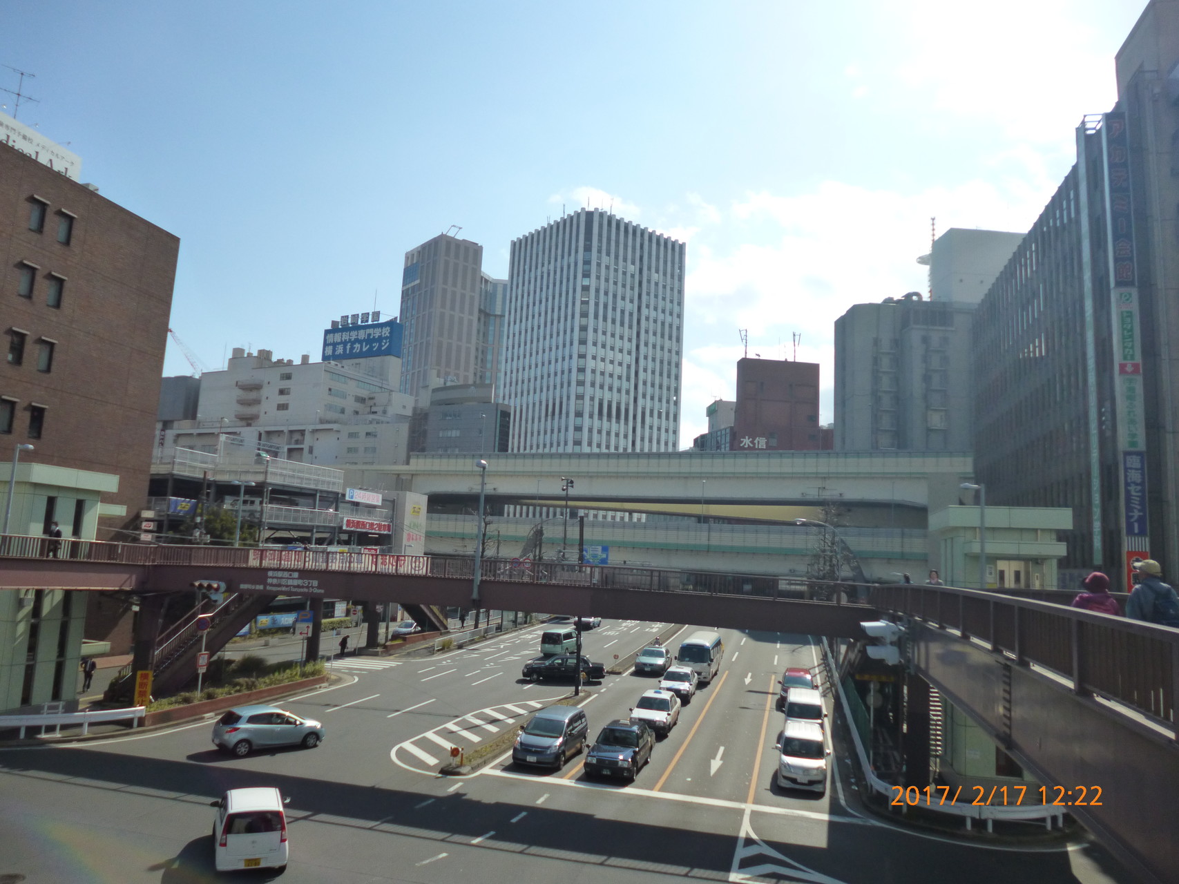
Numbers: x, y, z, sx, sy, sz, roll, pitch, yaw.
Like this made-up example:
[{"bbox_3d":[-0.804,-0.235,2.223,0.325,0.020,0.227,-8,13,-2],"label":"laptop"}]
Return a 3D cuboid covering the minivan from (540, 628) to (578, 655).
[{"bbox_3d":[-2.051,15.431,62.813,1.690,1.850,4.550,0,-9,18],"label":"minivan"}]

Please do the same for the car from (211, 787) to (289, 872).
[{"bbox_3d":[-7.973,8.984,19.222,1.475,1.500,3.395,7,-9,-24],"label":"car"}]

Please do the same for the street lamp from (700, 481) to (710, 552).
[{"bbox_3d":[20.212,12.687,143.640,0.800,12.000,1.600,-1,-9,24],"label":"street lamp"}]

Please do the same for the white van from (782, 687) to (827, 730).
[{"bbox_3d":[9.644,12.491,36.885,1.690,1.870,4.500,1,-8,14],"label":"white van"}]

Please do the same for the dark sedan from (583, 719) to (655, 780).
[{"bbox_3d":[1.211,11.353,30.373,1.695,1.520,4.680,1,-8,14],"label":"dark sedan"}]

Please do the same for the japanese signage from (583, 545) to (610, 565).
[{"bbox_3d":[0.647,11.457,82.000,2.700,2.100,0.150,1,-9,16],"label":"japanese signage"}]

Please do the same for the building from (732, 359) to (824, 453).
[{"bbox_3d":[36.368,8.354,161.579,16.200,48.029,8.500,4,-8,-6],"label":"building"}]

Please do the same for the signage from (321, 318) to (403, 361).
[{"bbox_3d":[-57.169,-24.515,205.306,23.443,8.200,3.514,-2,-9,30],"label":"signage"}]

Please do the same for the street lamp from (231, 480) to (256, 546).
[{"bbox_3d":[-23.133,8.174,53.190,1.550,11.307,0.350,6,-9,-20],"label":"street lamp"}]

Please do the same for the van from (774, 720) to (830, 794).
[{"bbox_3d":[7.800,11.463,29.844,1.620,1.750,3.750,1,-8,14],"label":"van"}]

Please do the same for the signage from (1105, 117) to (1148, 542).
[{"bbox_3d":[25.330,-5.470,38.598,0.980,21.200,0.500,1,-8,14],"label":"signage"}]

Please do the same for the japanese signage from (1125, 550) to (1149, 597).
[{"bbox_3d":[24.269,5.976,36.200,0.900,2.350,0.350,1,-8,13],"label":"japanese signage"}]

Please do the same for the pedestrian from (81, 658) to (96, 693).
[{"bbox_3d":[-23.156,10.699,37.756,0.570,1.650,0.400,5,-9,-15],"label":"pedestrian"}]

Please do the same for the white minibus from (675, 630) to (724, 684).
[{"bbox_3d":[7.408,14.254,54.155,2.050,2.650,6.700,1,-9,15],"label":"white minibus"}]

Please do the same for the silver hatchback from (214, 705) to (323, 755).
[{"bbox_3d":[-11.458,10.332,29.656,1.695,1.475,3.885,-5,-11,44],"label":"silver hatchback"}]

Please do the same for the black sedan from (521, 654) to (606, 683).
[{"bbox_3d":[-1.636,14.231,51.369,4.800,1.490,1.710,4,-8,-10],"label":"black sedan"}]

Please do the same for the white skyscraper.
[{"bbox_3d":[0.282,-9.963,240.648,36.500,102.600,36.500,9,-10,-39],"label":"white skyscraper"}]

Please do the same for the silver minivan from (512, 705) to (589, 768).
[{"bbox_3d":[-1.387,11.221,31.383,1.695,1.830,4.500,1,-8,14],"label":"silver minivan"}]

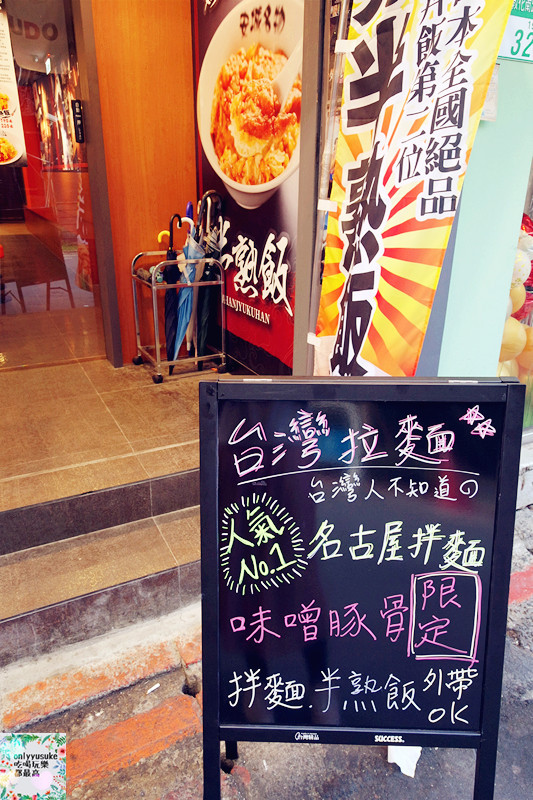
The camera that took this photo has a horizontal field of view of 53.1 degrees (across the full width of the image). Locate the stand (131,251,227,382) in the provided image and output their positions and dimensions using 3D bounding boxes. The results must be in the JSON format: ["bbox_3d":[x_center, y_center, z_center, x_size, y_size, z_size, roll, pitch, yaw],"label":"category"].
[{"bbox_3d":[-0.497,-0.488,3.014,0.409,0.644,0.413,-10,24,-27],"label":"stand"}]

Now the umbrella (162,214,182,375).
[{"bbox_3d":[-0.500,-0.543,2.862,0.100,0.858,0.085,5,21,-2],"label":"umbrella"}]

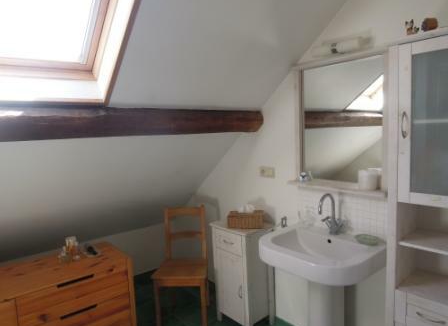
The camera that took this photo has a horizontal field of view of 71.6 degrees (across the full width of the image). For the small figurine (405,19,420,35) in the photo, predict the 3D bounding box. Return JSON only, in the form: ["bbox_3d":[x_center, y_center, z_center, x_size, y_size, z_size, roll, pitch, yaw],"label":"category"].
[{"bbox_3d":[0.825,-0.594,1.362,0.056,0.063,0.040,3,8,40],"label":"small figurine"}]

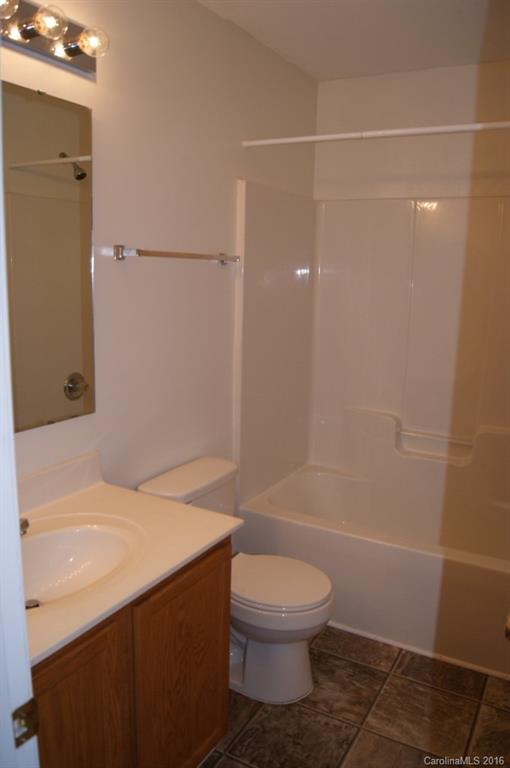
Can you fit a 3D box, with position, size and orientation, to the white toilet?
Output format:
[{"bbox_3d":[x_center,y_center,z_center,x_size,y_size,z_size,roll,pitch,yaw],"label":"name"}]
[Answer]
[{"bbox_3d":[-0.021,0.736,2.116,0.675,0.745,0.431,7,11,29],"label":"white toilet"}]

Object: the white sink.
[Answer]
[{"bbox_3d":[-0.477,0.482,1.337,0.334,0.140,0.440,7,11,29],"label":"white sink"}]

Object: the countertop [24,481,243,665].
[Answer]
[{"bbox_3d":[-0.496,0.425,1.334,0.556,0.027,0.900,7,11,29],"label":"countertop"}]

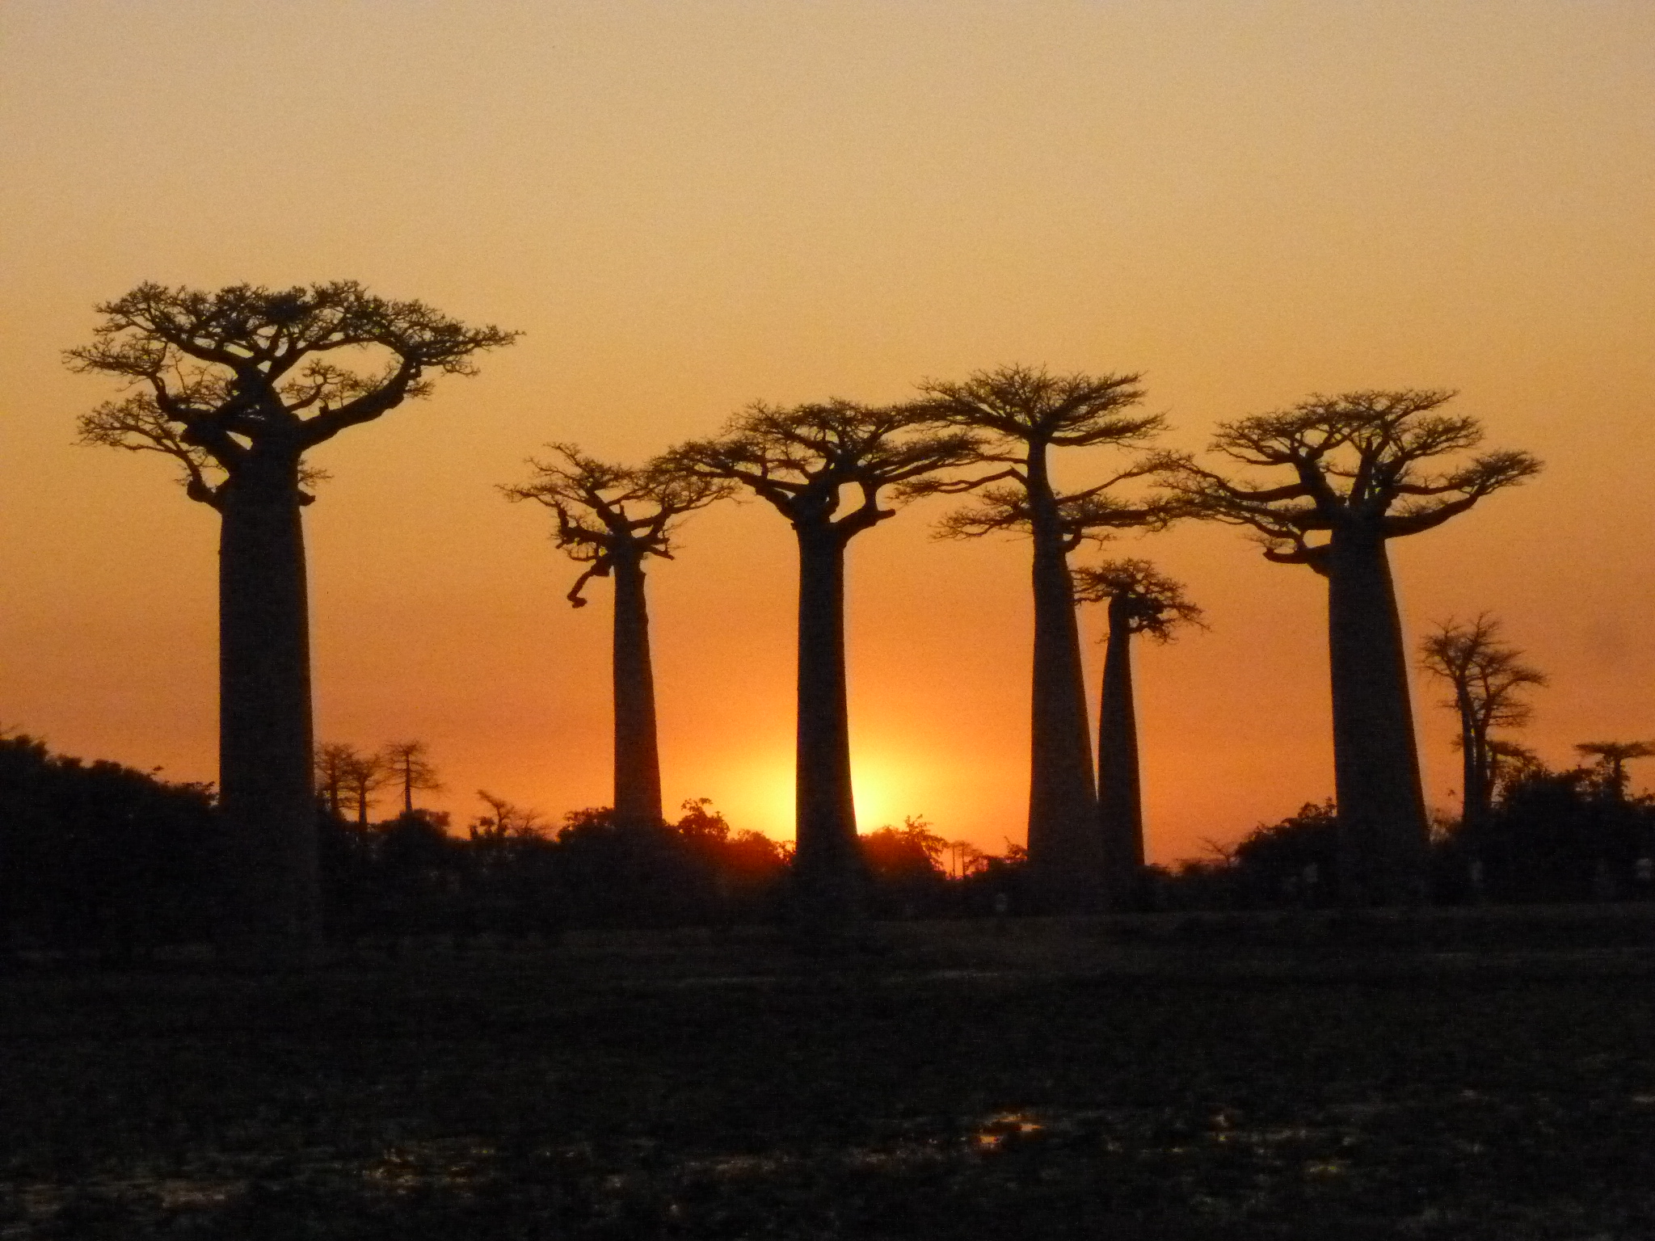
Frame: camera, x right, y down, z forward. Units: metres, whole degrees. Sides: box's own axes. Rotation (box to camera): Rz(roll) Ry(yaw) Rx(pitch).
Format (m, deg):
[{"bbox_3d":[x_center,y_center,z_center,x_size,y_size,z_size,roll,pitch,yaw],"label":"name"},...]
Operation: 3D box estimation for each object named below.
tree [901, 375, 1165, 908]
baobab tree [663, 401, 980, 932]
[{"bbox_3d":[7.016,0.622,119.000,8.408,18.279,8.155,-2,-4,0],"label":"tree"},{"bbox_3d":[-0.195,1.538,108.000,9.255,16.278,8.977,-2,-4,0],"label":"baobab tree"}]

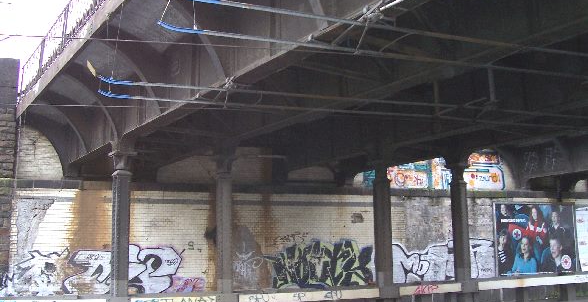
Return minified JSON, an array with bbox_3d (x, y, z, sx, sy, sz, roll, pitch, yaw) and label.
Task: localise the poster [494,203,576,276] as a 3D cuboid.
[{"bbox_3d":[8.687,3.201,19.950,3.600,2.650,0.100,2,-9,-19],"label":"poster"}]

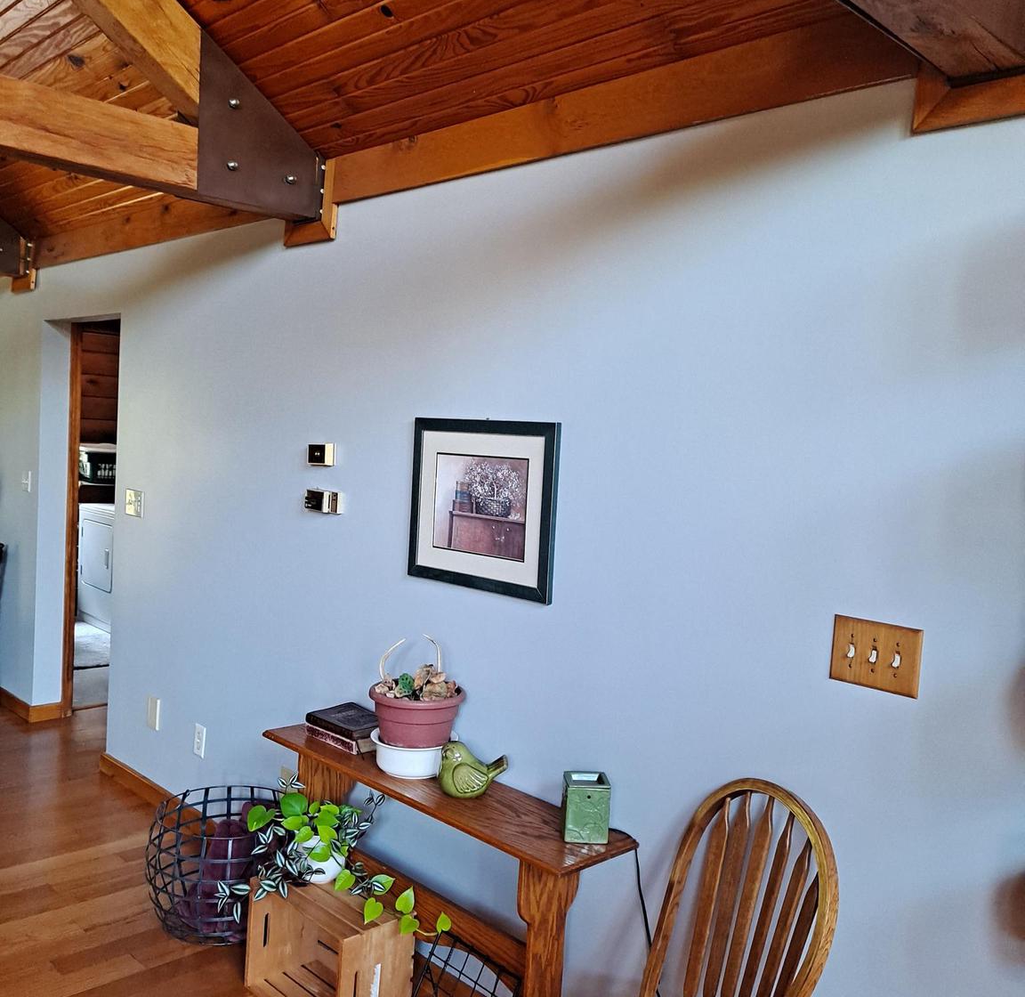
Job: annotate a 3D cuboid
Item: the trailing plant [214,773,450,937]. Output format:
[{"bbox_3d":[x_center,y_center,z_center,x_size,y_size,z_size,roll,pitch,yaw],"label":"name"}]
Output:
[{"bbox_3d":[-0.486,1.019,2.773,0.640,0.350,0.330,7,5,44],"label":"trailing plant"}]

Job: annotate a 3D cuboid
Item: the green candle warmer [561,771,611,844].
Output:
[{"bbox_3d":[0.174,0.735,2.352,0.100,0.134,0.102,3,4,-4],"label":"green candle warmer"}]

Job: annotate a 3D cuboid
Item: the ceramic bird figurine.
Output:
[{"bbox_3d":[-0.092,0.704,2.588,0.185,0.136,0.122,1,4,-28],"label":"ceramic bird figurine"}]

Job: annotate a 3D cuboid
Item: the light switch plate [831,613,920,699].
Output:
[{"bbox_3d":[0.704,0.307,1.926,0.176,0.131,0.020,7,5,44],"label":"light switch plate"}]

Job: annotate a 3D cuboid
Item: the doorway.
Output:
[{"bbox_3d":[-2.011,0.173,4.796,0.900,2.060,0.180,7,5,44],"label":"doorway"}]

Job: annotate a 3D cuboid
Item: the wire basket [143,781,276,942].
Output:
[{"bbox_3d":[-0.919,1.181,3.197,0.485,0.380,0.485,7,5,44],"label":"wire basket"}]

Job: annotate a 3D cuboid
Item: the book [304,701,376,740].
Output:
[{"bbox_3d":[-0.482,0.672,2.977,0.214,0.033,0.170,6,5,39],"label":"book"}]

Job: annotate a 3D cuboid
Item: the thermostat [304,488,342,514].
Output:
[{"bbox_3d":[-0.622,0.010,3.225,0.180,0.073,0.034,7,5,44],"label":"thermostat"}]

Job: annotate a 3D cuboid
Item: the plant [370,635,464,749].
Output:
[{"bbox_3d":[-0.263,0.553,2.727,0.268,0.340,0.268,3,4,0],"label":"plant"}]

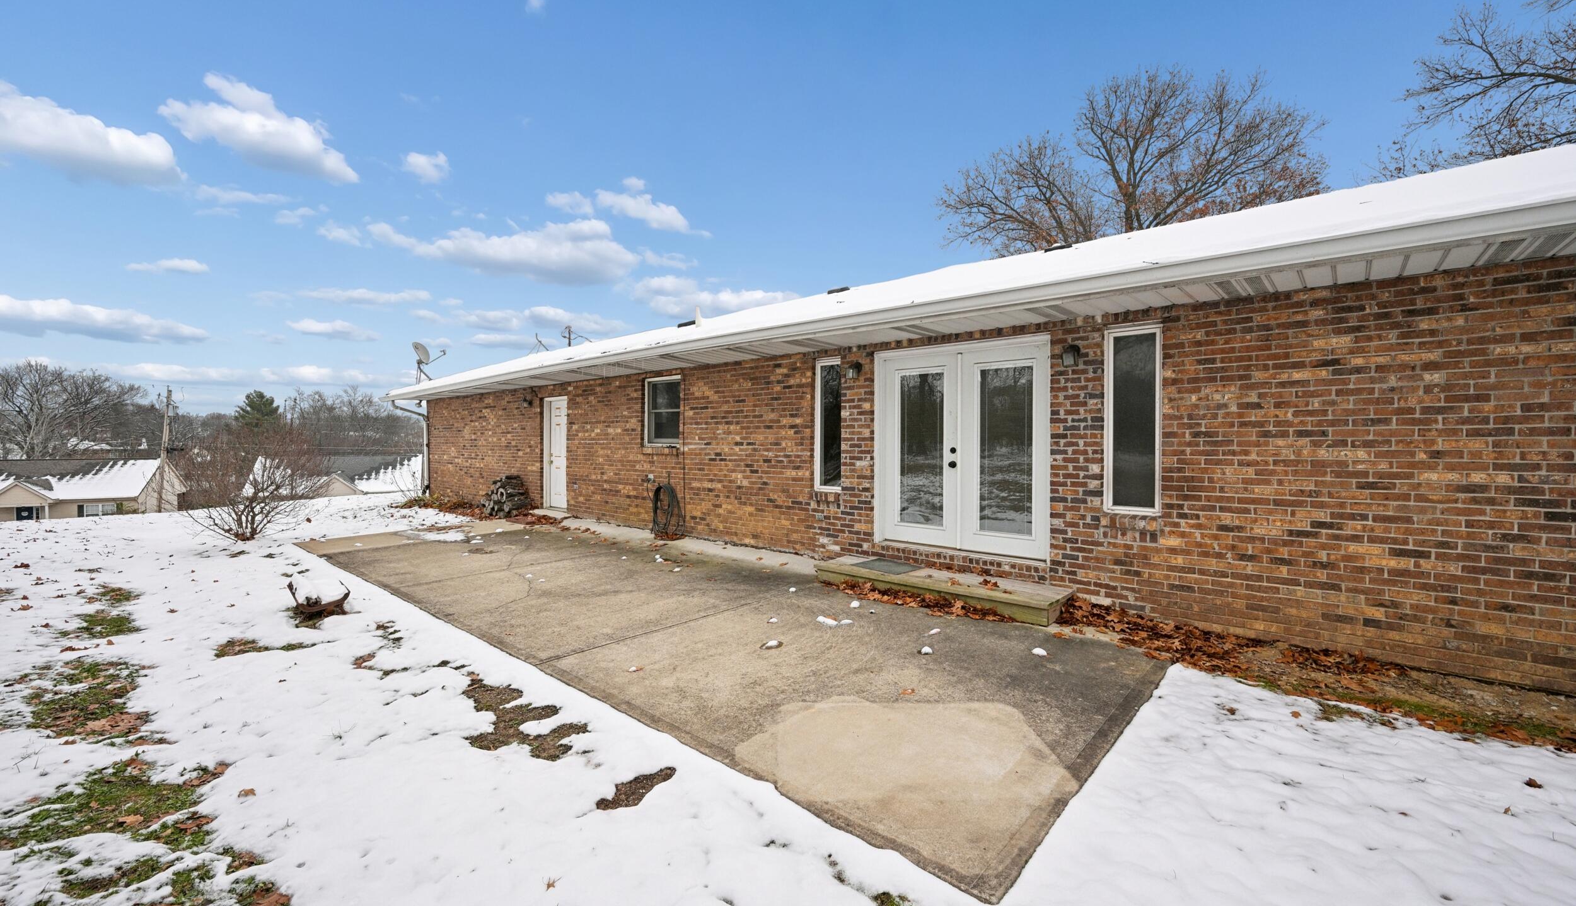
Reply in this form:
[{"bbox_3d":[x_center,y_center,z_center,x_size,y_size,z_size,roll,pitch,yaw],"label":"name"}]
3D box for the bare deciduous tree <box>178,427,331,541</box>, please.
[{"bbox_3d":[-7.060,0.400,8.150,1.550,1.540,1.550,-1,1,-41],"label":"bare deciduous tree"}]

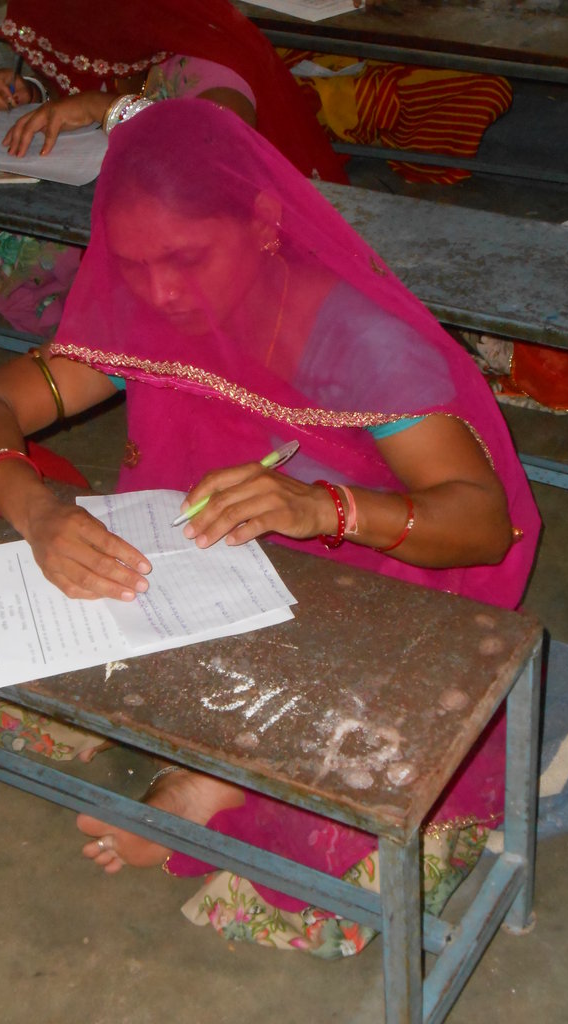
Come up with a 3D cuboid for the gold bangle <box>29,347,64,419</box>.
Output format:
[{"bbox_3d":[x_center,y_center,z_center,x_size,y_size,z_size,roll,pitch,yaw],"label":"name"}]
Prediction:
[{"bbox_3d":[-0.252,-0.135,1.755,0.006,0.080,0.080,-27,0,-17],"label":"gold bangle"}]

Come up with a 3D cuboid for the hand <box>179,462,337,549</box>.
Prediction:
[{"bbox_3d":[-0.024,-0.006,1.582,0.140,0.060,0.084,-12,47,9],"label":"hand"}]

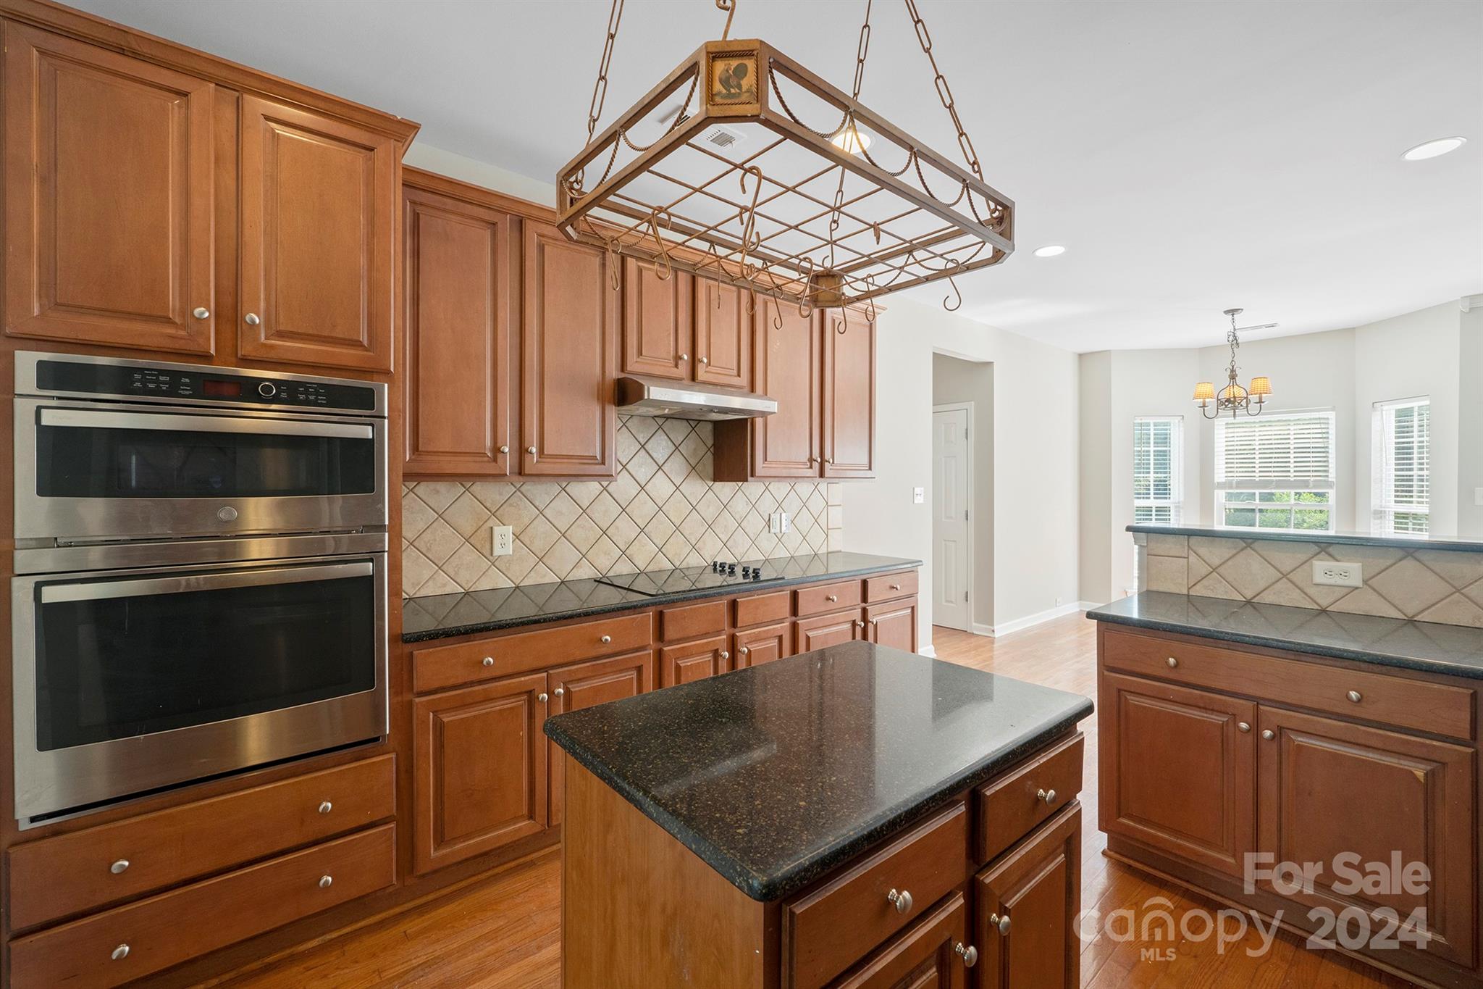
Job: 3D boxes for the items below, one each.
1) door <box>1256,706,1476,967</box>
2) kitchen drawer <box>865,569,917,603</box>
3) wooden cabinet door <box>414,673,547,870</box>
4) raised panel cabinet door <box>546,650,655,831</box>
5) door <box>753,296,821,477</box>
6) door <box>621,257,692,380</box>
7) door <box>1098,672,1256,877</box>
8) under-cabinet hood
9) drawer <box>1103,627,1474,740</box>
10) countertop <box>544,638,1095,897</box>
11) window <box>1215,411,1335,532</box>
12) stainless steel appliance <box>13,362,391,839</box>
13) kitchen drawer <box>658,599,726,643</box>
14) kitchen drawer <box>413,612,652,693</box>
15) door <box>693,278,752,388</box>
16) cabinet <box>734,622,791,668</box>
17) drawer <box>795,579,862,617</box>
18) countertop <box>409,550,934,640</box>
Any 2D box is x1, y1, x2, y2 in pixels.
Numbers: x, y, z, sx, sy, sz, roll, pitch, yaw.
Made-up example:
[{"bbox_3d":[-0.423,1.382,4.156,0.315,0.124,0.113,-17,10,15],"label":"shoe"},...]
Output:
[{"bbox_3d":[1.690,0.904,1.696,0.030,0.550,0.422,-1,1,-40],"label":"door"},{"bbox_3d":[0.762,0.521,3.641,0.465,0.135,0.350,-1,1,-40],"label":"kitchen drawer"},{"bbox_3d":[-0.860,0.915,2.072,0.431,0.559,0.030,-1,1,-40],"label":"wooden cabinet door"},{"bbox_3d":[-0.533,0.918,2.383,0.443,0.556,0.035,0,1,-41],"label":"raised panel cabinet door"},{"bbox_3d":[0.262,-0.600,3.383,0.485,1.010,0.040,-1,1,-40],"label":"door"},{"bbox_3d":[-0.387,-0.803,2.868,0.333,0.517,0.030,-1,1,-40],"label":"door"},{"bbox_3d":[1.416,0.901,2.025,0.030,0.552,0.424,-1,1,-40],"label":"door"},{"bbox_3d":[-0.282,-0.468,3.085,0.768,0.135,0.535,-1,1,-39],"label":"under-cabinet hood"},{"bbox_3d":[1.699,0.550,1.995,0.350,0.130,0.850,-1,1,-41],"label":"drawer"},{"bbox_3d":[0.192,0.474,1.312,0.998,0.036,0.684,-1,1,-39],"label":"countertop"},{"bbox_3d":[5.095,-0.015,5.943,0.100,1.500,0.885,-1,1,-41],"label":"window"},{"bbox_3d":[-1.528,0.214,1.843,0.755,1.100,0.580,-1,1,-40],"label":"stainless steel appliance"},{"bbox_3d":[-0.331,0.549,2.855,0.336,0.132,0.420,-1,1,-39],"label":"kitchen drawer"},{"bbox_3d":[-0.800,0.550,2.345,0.870,0.130,0.350,-1,1,-40],"label":"kitchen drawer"},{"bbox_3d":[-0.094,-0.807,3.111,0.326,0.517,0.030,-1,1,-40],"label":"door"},{"bbox_3d":[0.105,0.905,2.889,0.335,0.560,0.040,-1,1,-40],"label":"cabinet"},{"bbox_3d":[0.335,0.542,3.399,0.484,0.138,0.420,-1,1,-39],"label":"drawer"},{"bbox_3d":[-0.188,0.435,3.087,2.795,0.036,0.650,-1,1,-39],"label":"countertop"}]

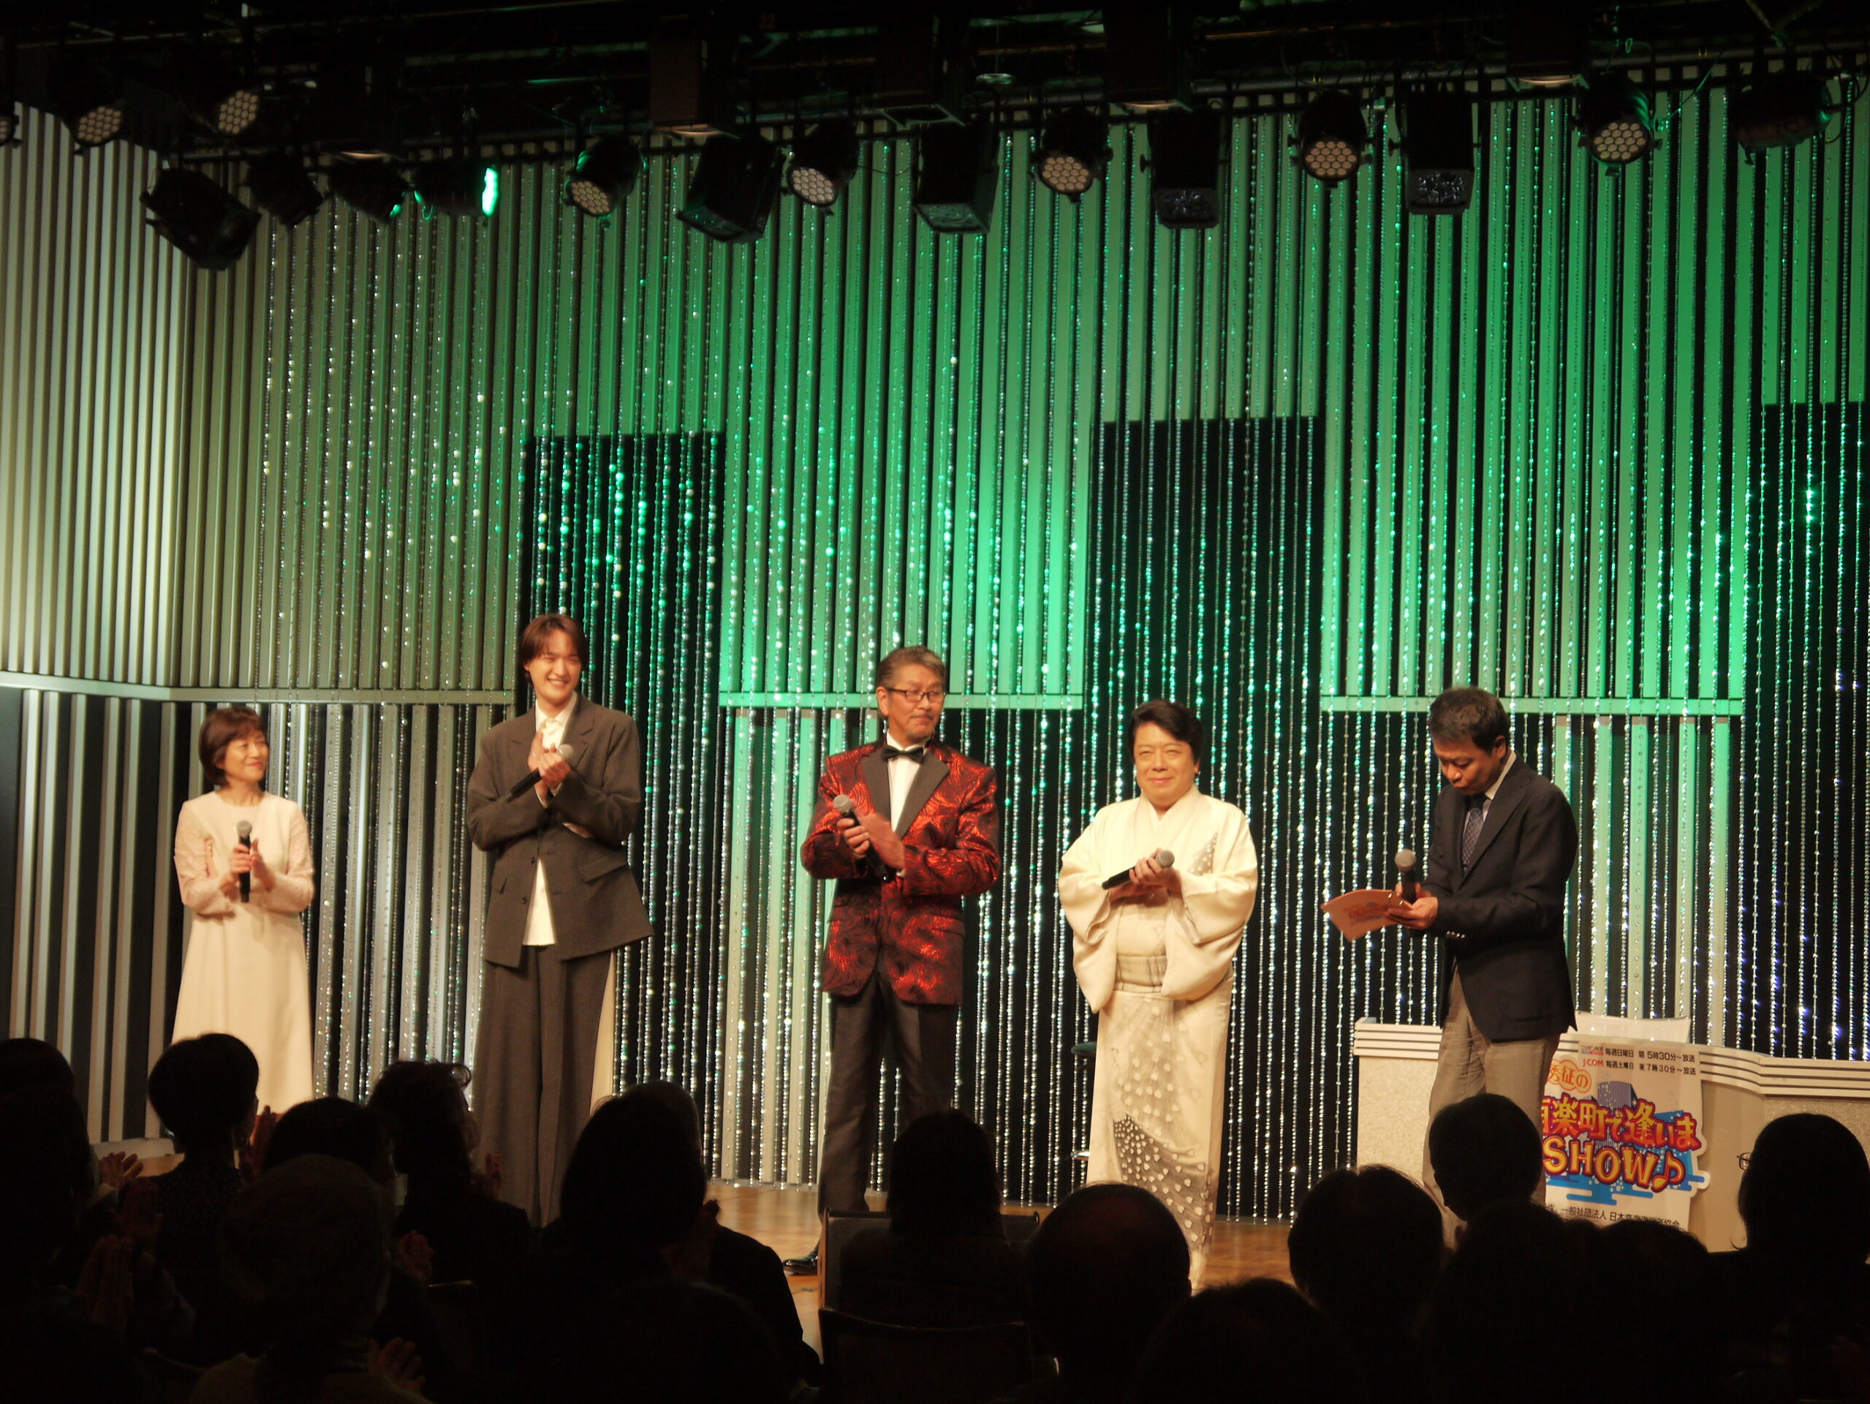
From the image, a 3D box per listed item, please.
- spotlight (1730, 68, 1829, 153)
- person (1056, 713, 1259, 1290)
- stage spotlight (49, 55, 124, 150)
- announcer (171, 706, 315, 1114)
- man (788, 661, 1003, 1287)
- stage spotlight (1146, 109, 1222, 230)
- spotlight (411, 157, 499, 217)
[{"bbox_3d":[2.434,-1.695,9.644,0.260,0.210,0.220,-26,-11,16],"label":"spotlight"},{"bbox_3d":[0.595,0.800,8.962,0.560,1.615,0.420,1,-3,10],"label":"person"},{"bbox_3d":[-2.568,-1.815,10.161,0.205,0.250,0.200,5,-47,-50],"label":"stage spotlight"},{"bbox_3d":[-2.123,0.797,10.300,0.440,1.570,0.400,2,-3,1],"label":"announcer"},{"bbox_3d":[-0.107,0.721,9.300,0.550,1.743,0.450,1,-3,16],"label":"man"},{"bbox_3d":[0.770,-1.648,10.365,0.220,0.290,0.210,2,-28,2],"label":"stage spotlight"},{"bbox_3d":[-1.632,-1.751,11.405,0.250,0.200,0.205,7,-2,6],"label":"spotlight"}]

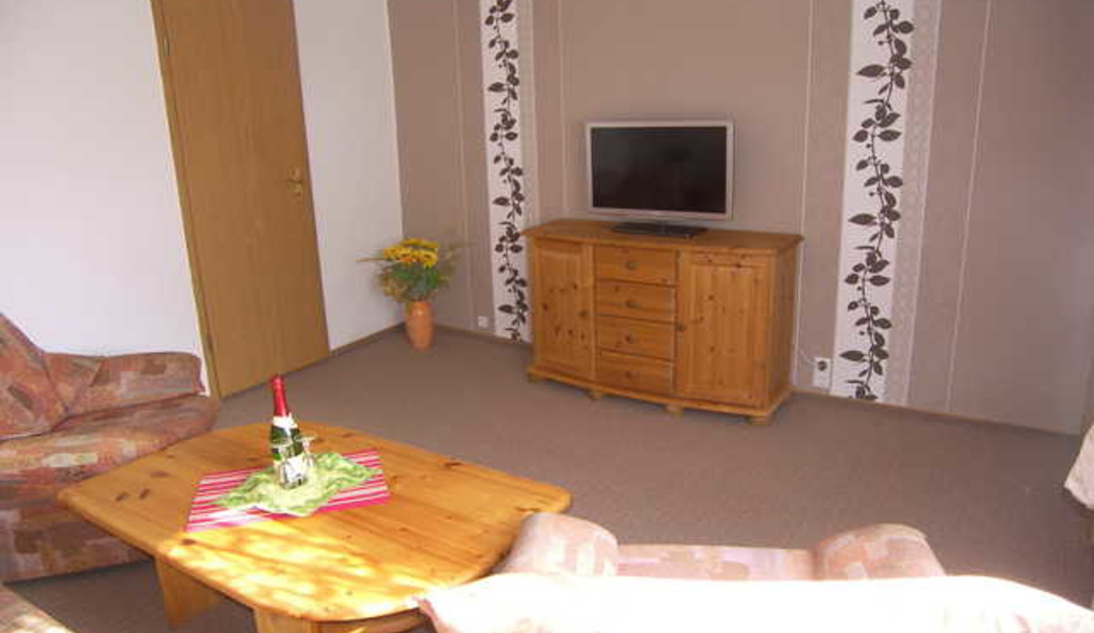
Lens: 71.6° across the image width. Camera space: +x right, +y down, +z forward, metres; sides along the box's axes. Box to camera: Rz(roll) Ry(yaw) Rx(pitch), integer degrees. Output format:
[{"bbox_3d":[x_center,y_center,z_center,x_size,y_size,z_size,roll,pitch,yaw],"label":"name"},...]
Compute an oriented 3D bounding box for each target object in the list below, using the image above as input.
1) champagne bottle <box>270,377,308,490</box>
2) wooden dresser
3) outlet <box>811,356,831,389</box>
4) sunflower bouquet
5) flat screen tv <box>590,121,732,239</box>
[{"bbox_3d":[-0.693,0.292,1.997,0.088,0.306,0.088,-8,17,-20],"label":"champagne bottle"},{"bbox_3d":[0.527,-0.017,3.832,1.320,0.780,0.530,9,19,33],"label":"wooden dresser"},{"bbox_3d":[1.352,0.285,3.737,0.082,0.153,0.030,9,19,33],"label":"outlet"},{"bbox_3d":[-0.828,-0.276,4.549,0.520,0.400,0.460,-5,16,-10],"label":"sunflower bouquet"},{"bbox_3d":[0.558,-0.714,3.852,0.785,0.535,0.200,7,18,28],"label":"flat screen tv"}]

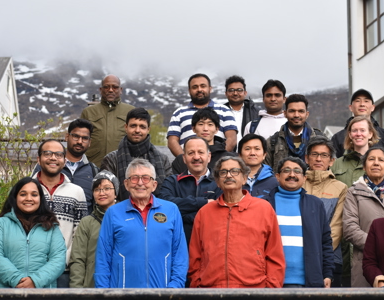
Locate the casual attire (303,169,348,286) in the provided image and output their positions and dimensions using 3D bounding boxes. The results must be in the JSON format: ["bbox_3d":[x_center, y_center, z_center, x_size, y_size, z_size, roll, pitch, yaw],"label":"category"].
[{"bbox_3d":[0.811,0.484,8.284,0.450,0.720,0.280,0,-10,0],"label":"casual attire"}]

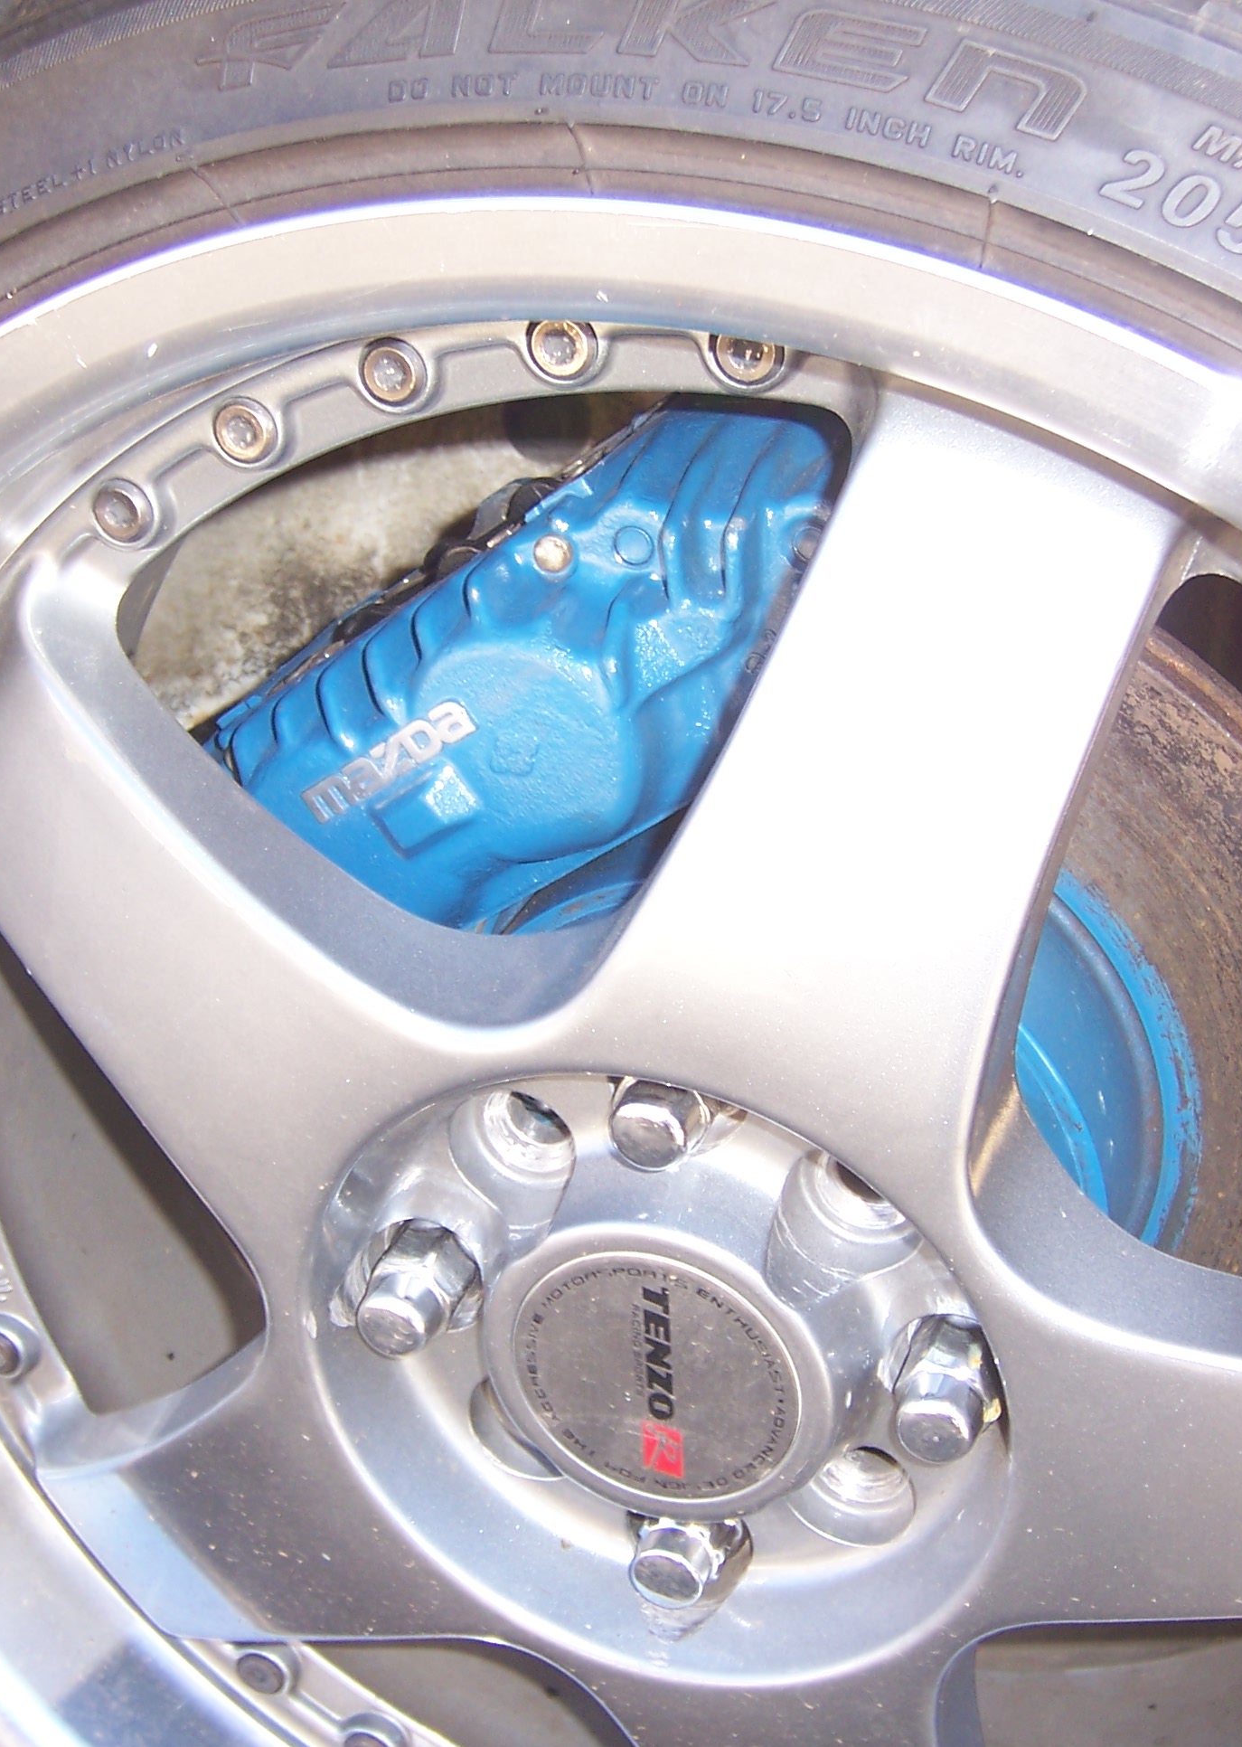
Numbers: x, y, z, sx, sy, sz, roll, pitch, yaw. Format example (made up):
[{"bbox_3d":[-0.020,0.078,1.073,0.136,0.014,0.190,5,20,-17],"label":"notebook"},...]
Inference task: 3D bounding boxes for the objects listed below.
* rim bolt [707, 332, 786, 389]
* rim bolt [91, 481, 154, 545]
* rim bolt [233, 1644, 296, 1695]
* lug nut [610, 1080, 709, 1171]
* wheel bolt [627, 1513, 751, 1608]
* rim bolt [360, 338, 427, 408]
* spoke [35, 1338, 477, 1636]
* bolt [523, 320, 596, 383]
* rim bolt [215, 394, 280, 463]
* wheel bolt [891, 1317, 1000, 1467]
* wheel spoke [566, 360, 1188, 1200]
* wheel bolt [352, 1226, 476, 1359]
[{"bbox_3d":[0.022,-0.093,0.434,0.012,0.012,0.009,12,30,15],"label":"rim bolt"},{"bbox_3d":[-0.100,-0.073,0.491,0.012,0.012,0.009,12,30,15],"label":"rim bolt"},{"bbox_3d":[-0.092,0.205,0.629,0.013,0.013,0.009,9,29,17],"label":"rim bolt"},{"bbox_3d":[0.010,0.044,0.476,0.021,0.021,0.030,9,29,17],"label":"lug nut"},{"bbox_3d":[0.015,0.142,0.529,0.022,0.022,0.029,9,29,17],"label":"wheel bolt"},{"bbox_3d":[-0.043,-0.094,0.453,0.013,0.013,0.007,9,29,17],"label":"rim bolt"},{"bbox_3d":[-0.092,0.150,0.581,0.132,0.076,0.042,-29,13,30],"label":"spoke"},{"bbox_3d":[-0.011,-0.095,0.440,0.013,0.013,0.007,9,29,17],"label":"bolt"},{"bbox_3d":[-0.073,-0.086,0.469,0.013,0.013,0.007,9,29,17],"label":"rim bolt"},{"bbox_3d":[0.067,0.104,0.488,0.022,0.022,0.029,9,29,17],"label":"wheel bolt"},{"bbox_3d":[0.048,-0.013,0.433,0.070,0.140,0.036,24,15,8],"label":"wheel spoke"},{"bbox_3d":[-0.043,0.089,0.524,0.020,0.020,0.031,12,30,15],"label":"wheel bolt"}]

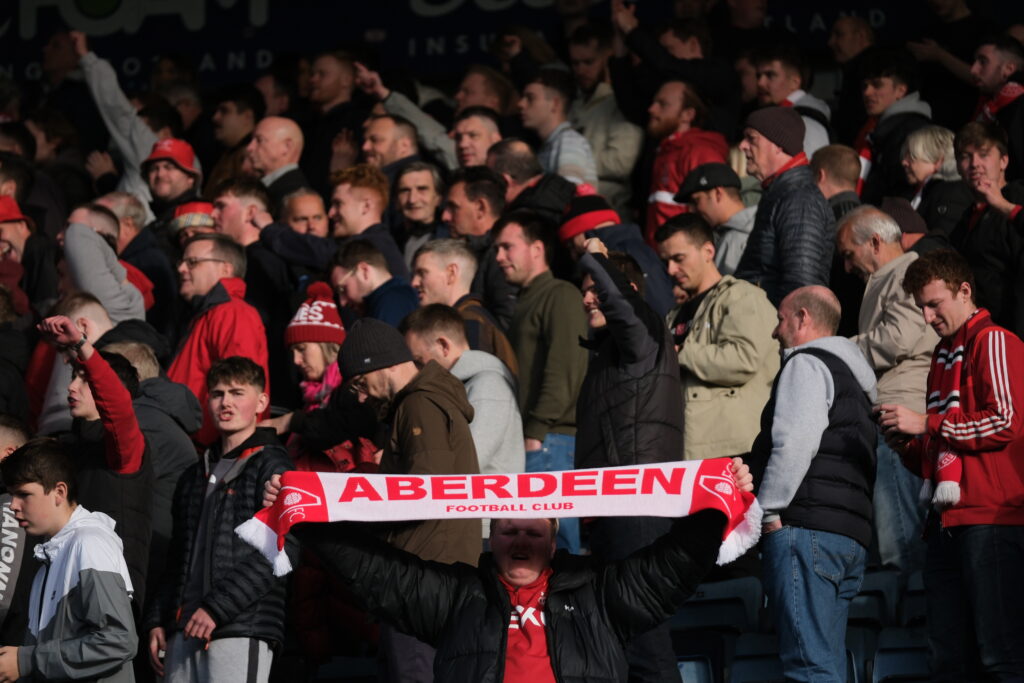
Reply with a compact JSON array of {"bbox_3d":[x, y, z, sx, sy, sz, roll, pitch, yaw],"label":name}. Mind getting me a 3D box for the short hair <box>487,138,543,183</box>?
[{"bbox_3d":[0.009,-0.629,21.000,0.195,0.155,0.165,-2,-5,28],"label":"short hair"}]

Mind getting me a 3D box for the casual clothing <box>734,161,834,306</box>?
[{"bbox_3d":[0.953,-0.270,20.872,0.340,0.700,0.500,1,-5,-17],"label":"casual clothing"}]

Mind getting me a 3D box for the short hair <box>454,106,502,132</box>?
[{"bbox_3d":[-0.119,-0.795,21.900,0.165,0.140,0.190,-3,-5,30],"label":"short hair"}]

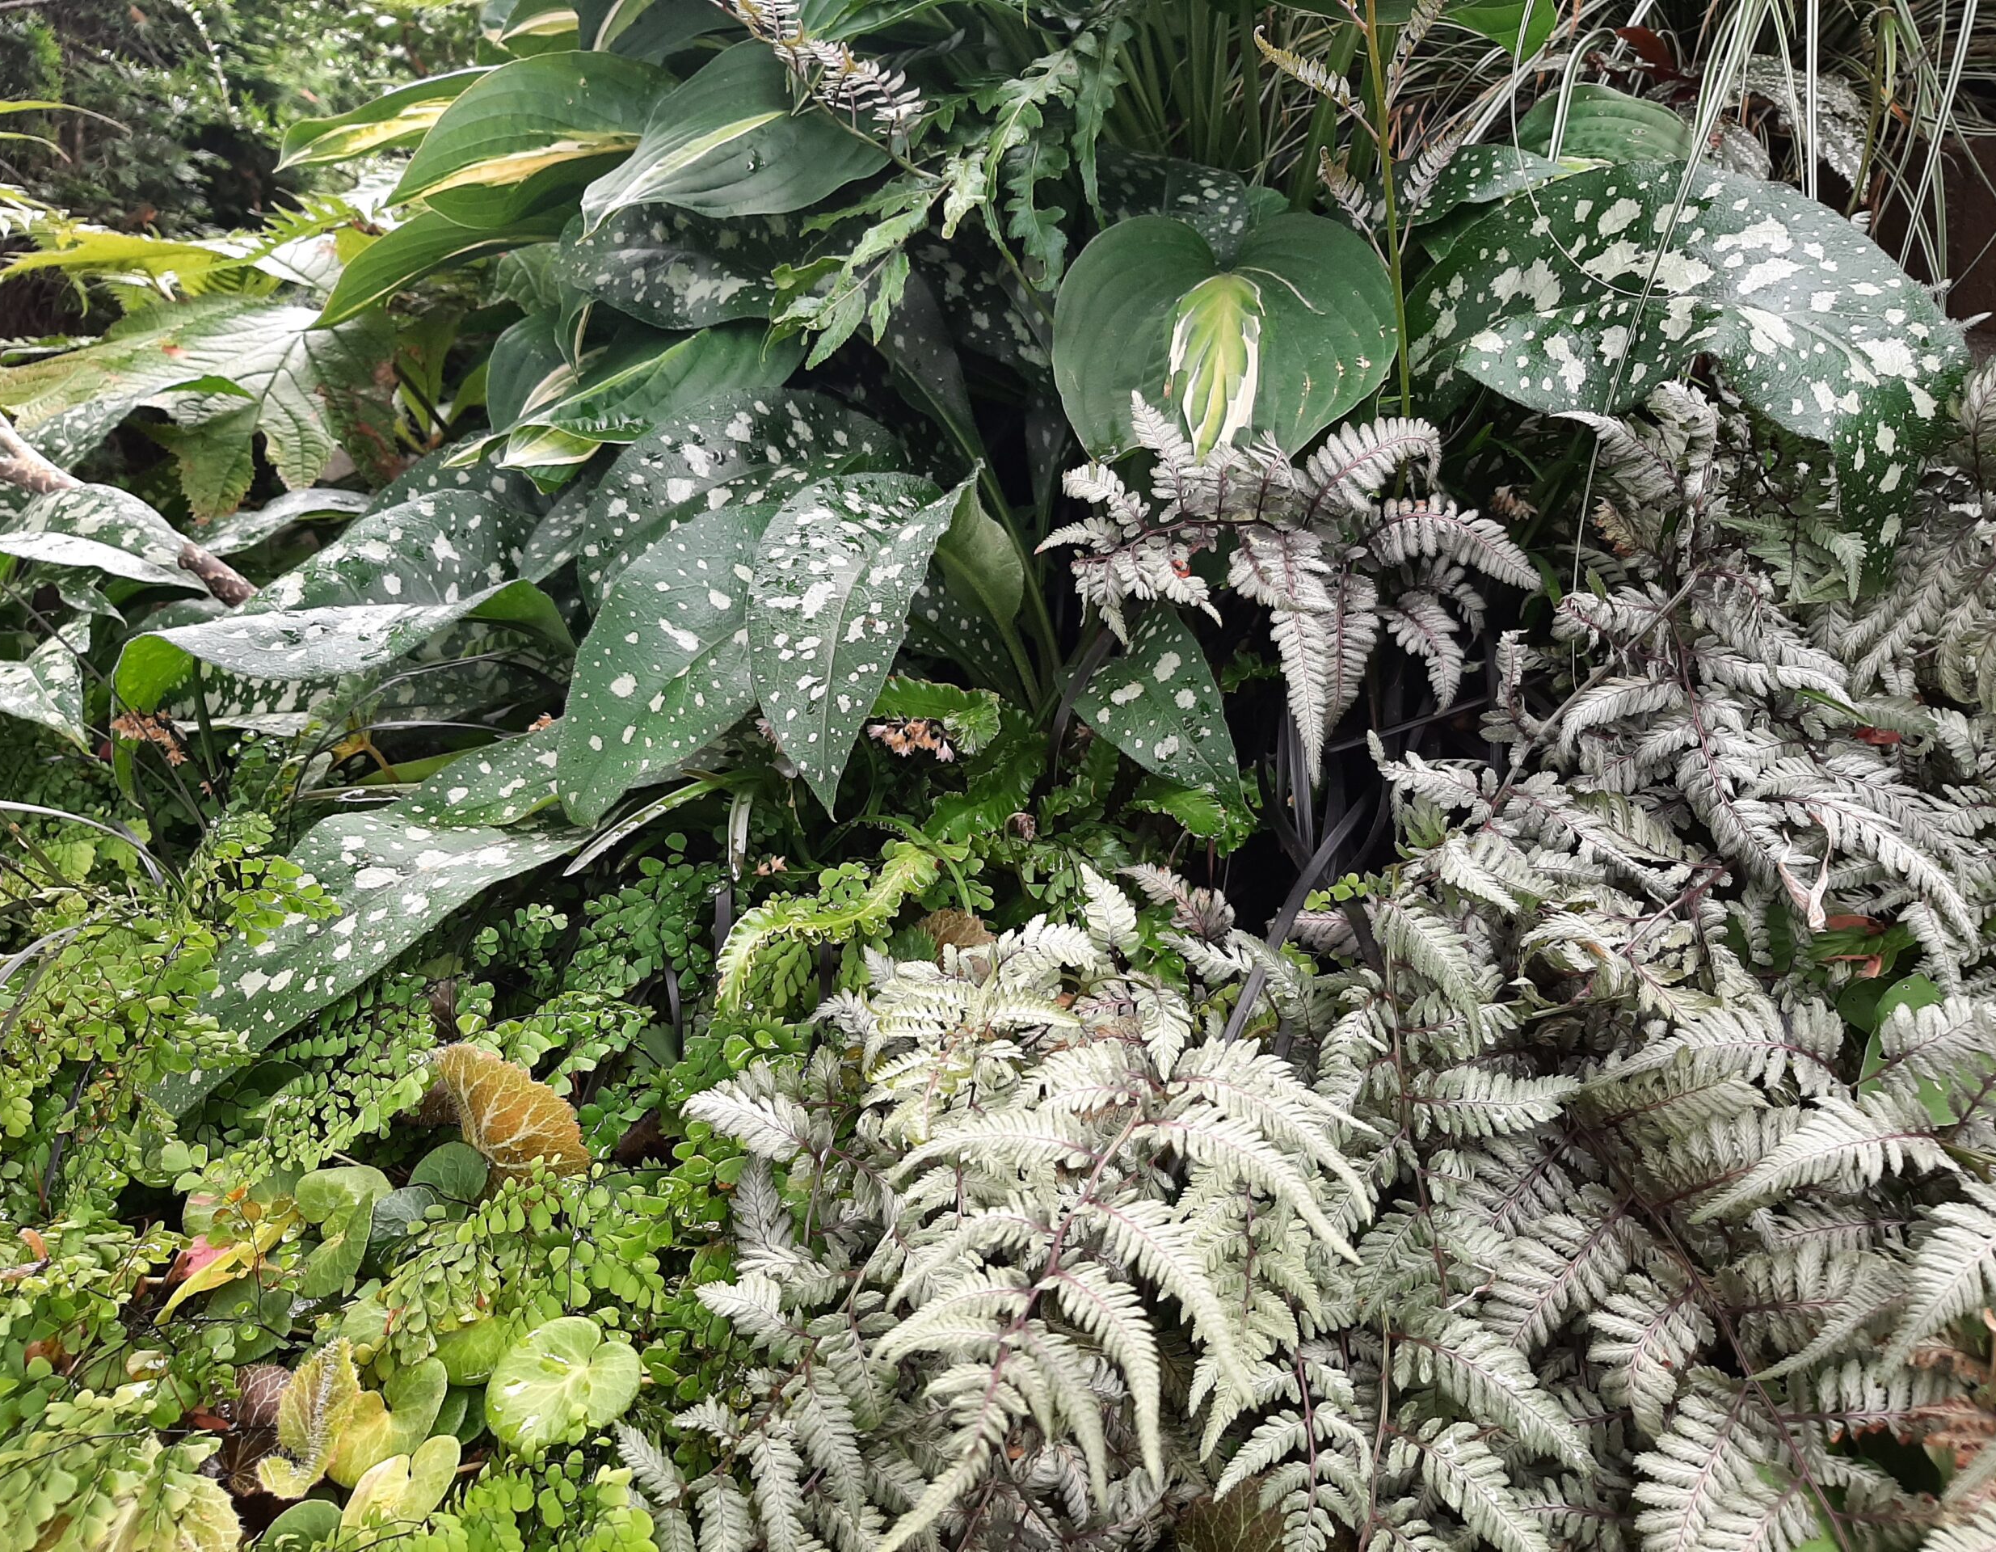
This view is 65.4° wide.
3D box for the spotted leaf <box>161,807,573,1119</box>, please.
[{"bbox_3d":[-0.256,0.052,0.613,0.182,0.030,0.092,-38,57,-24],"label":"spotted leaf"}]

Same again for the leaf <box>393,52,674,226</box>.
[{"bbox_3d":[-0.248,-0.332,0.808,0.161,0.086,0.045,-28,-5,-26],"label":"leaf"}]

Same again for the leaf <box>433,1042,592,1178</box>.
[{"bbox_3d":[-0.216,0.151,0.690,0.060,0.022,0.080,-40,81,-16],"label":"leaf"}]

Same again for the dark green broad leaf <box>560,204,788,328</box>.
[{"bbox_3d":[-0.174,-0.281,0.860,0.145,0.030,0.080,-4,69,1],"label":"dark green broad leaf"}]

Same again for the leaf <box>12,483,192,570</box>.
[{"bbox_3d":[-0.508,-0.141,0.880,0.105,0.030,0.070,-17,51,-15],"label":"leaf"}]

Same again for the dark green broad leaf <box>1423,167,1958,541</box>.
[{"bbox_3d":[0.307,-0.193,0.675,0.215,0.070,0.175,31,64,19],"label":"dark green broad leaf"}]

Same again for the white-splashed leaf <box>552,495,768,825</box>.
[{"bbox_3d":[-0.157,-0.056,0.750,0.085,0.185,0.028,30,-5,13],"label":"white-splashed leaf"}]

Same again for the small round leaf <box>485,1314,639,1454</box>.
[{"bbox_3d":[-0.174,0.243,0.620,0.062,0.014,0.062,-40,66,-21],"label":"small round leaf"}]

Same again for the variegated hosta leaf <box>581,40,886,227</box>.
[{"bbox_3d":[-0.130,-0.300,0.733,0.163,0.040,0.098,-29,73,-22],"label":"variegated hosta leaf"}]

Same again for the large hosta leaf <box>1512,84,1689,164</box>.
[{"bbox_3d":[0.296,-0.320,0.788,0.123,0.035,0.087,-13,61,-19],"label":"large hosta leaf"}]

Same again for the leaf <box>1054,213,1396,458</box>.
[{"bbox_3d":[0.092,-0.179,0.630,0.137,0.040,0.150,5,58,3],"label":"leaf"}]

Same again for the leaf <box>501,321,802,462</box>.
[{"bbox_3d":[-0.184,-0.203,0.820,0.165,0.032,0.075,-25,61,-3],"label":"leaf"}]

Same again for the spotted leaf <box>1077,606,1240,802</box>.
[{"bbox_3d":[0.085,-0.035,0.800,0.075,0.022,0.135,-31,80,-13],"label":"spotted leaf"}]

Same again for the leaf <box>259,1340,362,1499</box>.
[{"bbox_3d":[-0.212,0.201,0.486,0.027,0.028,0.046,4,52,3],"label":"leaf"}]

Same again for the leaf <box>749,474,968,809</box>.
[{"bbox_3d":[-0.058,-0.060,0.619,0.079,0.040,0.159,2,62,4],"label":"leaf"}]

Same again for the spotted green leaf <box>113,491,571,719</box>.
[{"bbox_3d":[-0.333,-0.087,0.790,0.220,0.050,0.095,-4,55,-3],"label":"spotted green leaf"}]

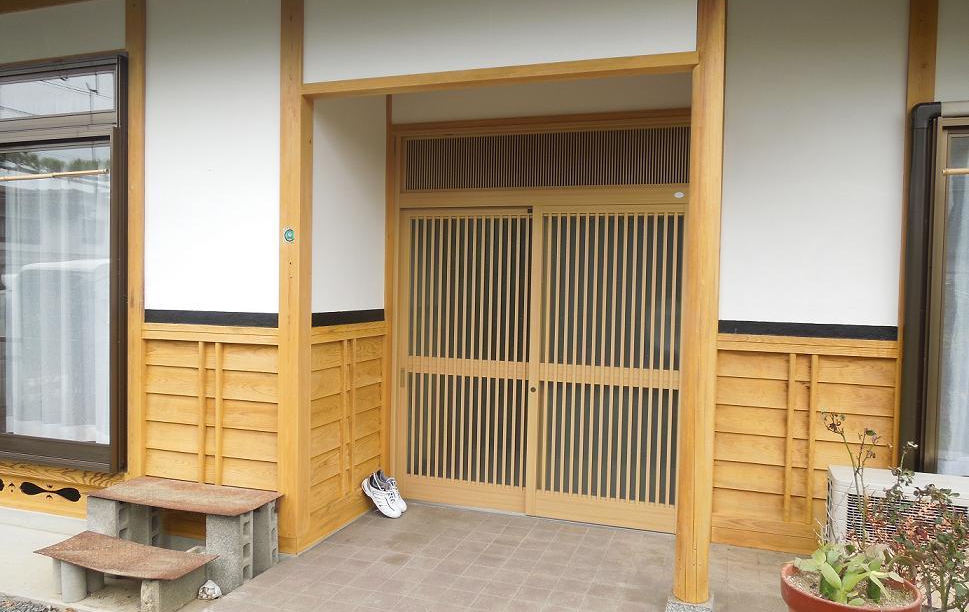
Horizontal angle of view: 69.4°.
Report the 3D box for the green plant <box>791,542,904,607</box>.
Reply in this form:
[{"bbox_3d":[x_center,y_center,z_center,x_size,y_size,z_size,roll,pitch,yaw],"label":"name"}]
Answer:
[{"bbox_3d":[1.106,0.811,2.120,0.280,0.125,0.210,2,2,21],"label":"green plant"}]

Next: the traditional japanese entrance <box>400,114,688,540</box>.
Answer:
[{"bbox_3d":[0.311,0.078,4.180,1.849,2.356,0.125,2,2,18],"label":"traditional japanese entrance"}]

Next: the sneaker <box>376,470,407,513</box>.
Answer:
[{"bbox_3d":[-0.574,1.135,4.276,0.280,0.112,0.100,41,7,6],"label":"sneaker"}]

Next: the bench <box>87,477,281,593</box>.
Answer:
[{"bbox_3d":[-1.508,1.148,3.534,0.901,0.396,0.403,2,2,18],"label":"bench"}]

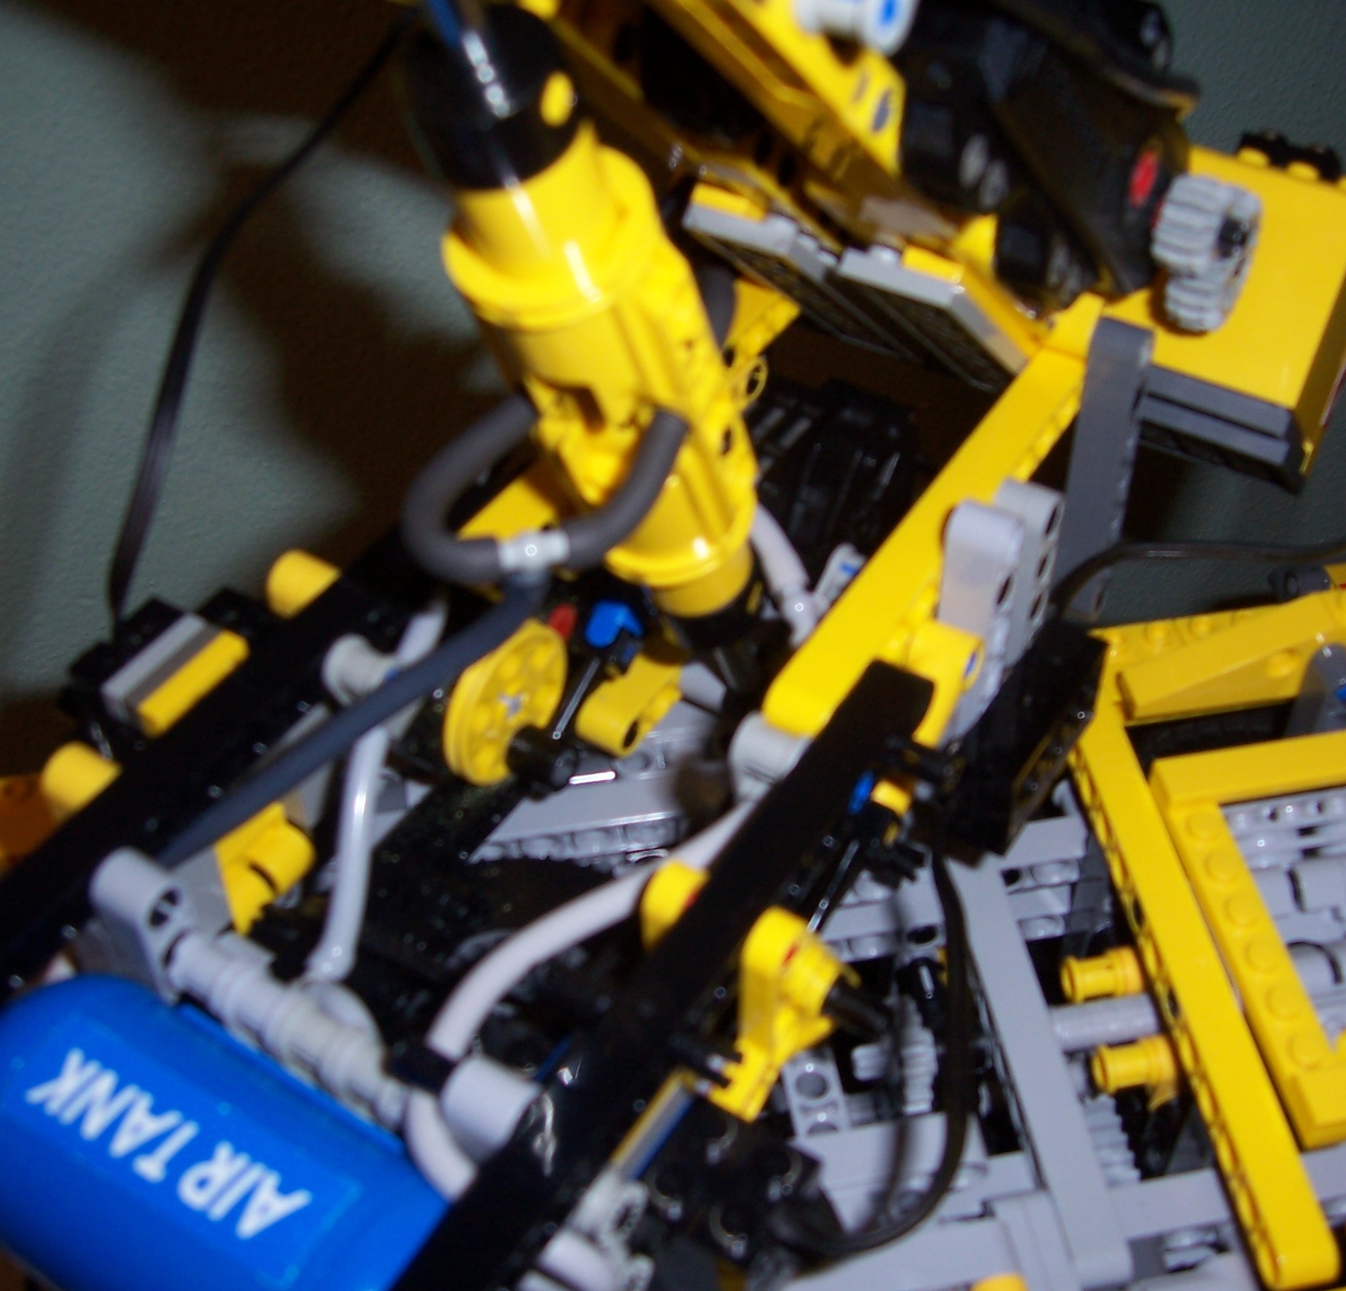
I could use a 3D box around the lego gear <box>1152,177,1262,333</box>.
[{"bbox_3d":[0.078,-0.057,0.262,0.008,0.022,0.014,26,56,28],"label":"lego gear"}]

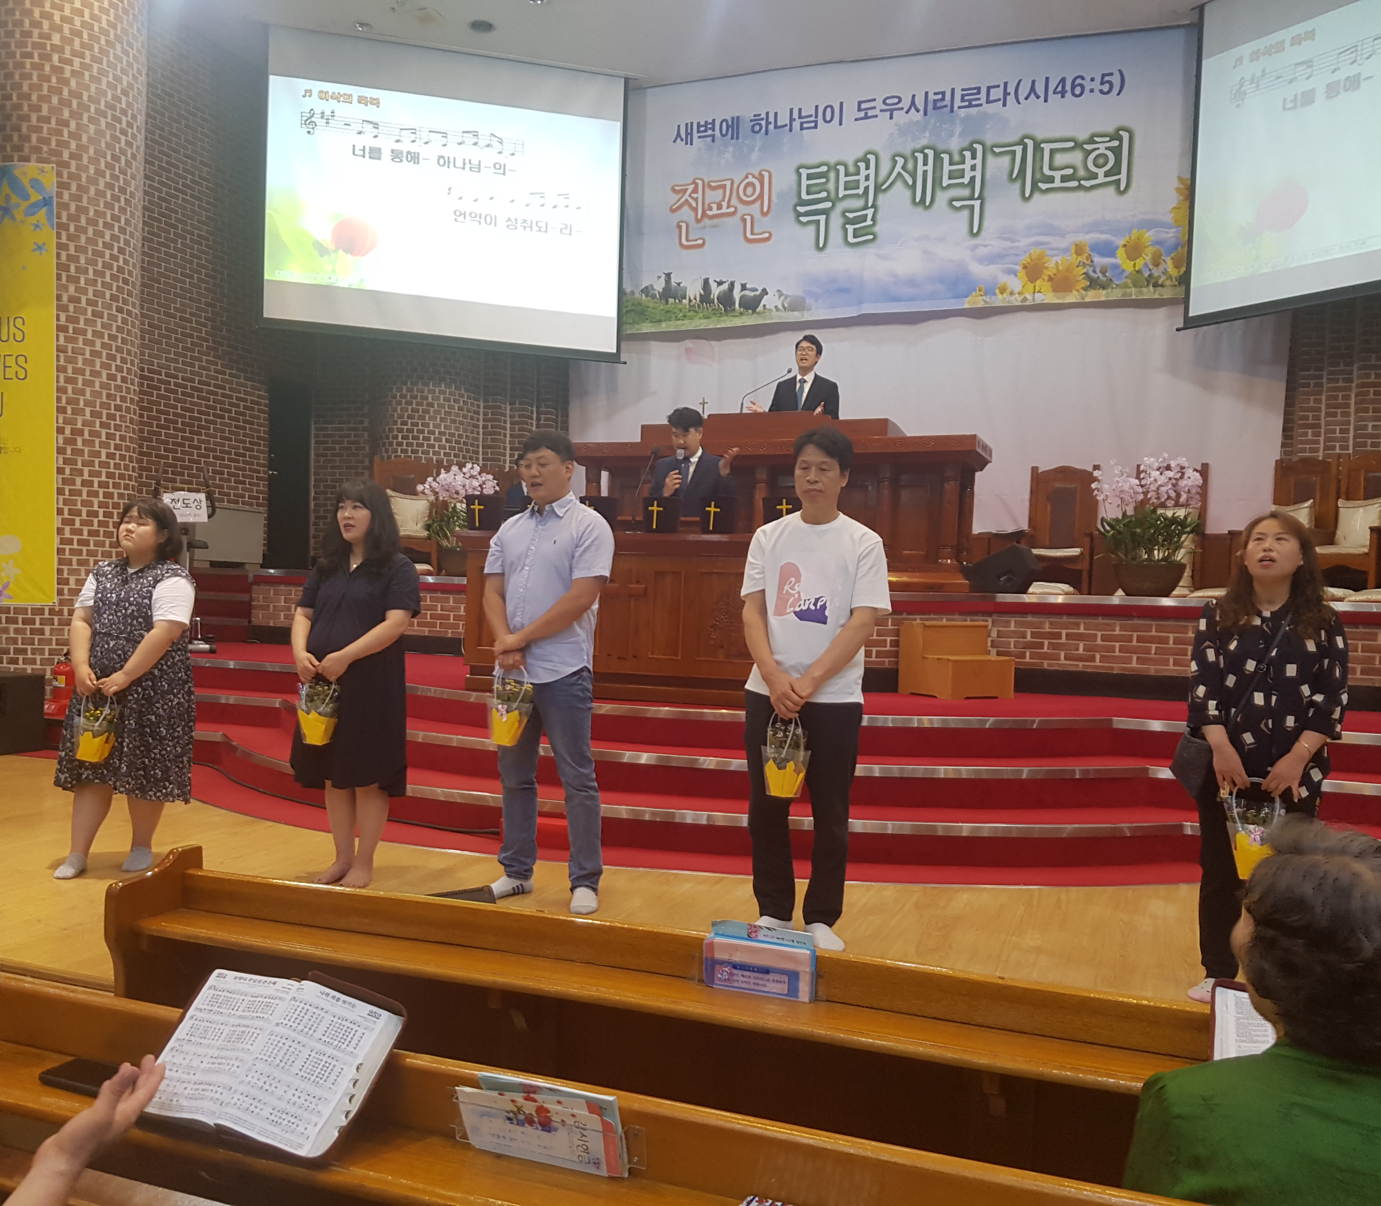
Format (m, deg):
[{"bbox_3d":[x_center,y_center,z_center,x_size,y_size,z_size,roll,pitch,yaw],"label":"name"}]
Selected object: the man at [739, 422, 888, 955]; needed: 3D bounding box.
[{"bbox_3d":[0.435,0.284,4.184,0.530,1.787,0.380,2,2,16],"label":"man"}]

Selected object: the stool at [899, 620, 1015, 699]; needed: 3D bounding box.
[{"bbox_3d":[1.529,0.329,6.929,0.435,0.410,0.410,0,2,-28],"label":"stool"}]

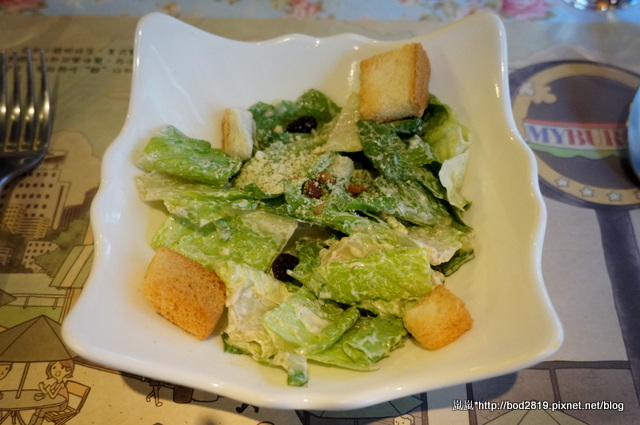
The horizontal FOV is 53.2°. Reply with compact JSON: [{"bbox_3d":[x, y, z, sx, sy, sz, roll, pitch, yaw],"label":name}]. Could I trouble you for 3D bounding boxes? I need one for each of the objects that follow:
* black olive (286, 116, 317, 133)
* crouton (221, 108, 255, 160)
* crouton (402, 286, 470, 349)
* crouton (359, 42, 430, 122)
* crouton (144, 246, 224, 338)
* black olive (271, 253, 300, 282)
[{"bbox_3d":[-0.009,-0.044,0.319,0.013,0.008,0.009,-8,59,-5],"label":"black olive"},{"bbox_3d":[-0.041,-0.038,0.318,0.013,0.017,0.024,2,85,-30],"label":"crouton"},{"bbox_3d":[0.048,0.043,0.261,0.018,0.017,0.018,39,74,21],"label":"crouton"},{"bbox_3d":[0.038,-0.065,0.324,0.028,0.025,0.034,0,94,29],"label":"crouton"},{"bbox_3d":[-0.056,0.034,0.267,0.028,0.020,0.021,29,65,3],"label":"crouton"},{"bbox_3d":[-0.015,0.024,0.284,0.011,0.009,0.011,-14,60,-8],"label":"black olive"}]

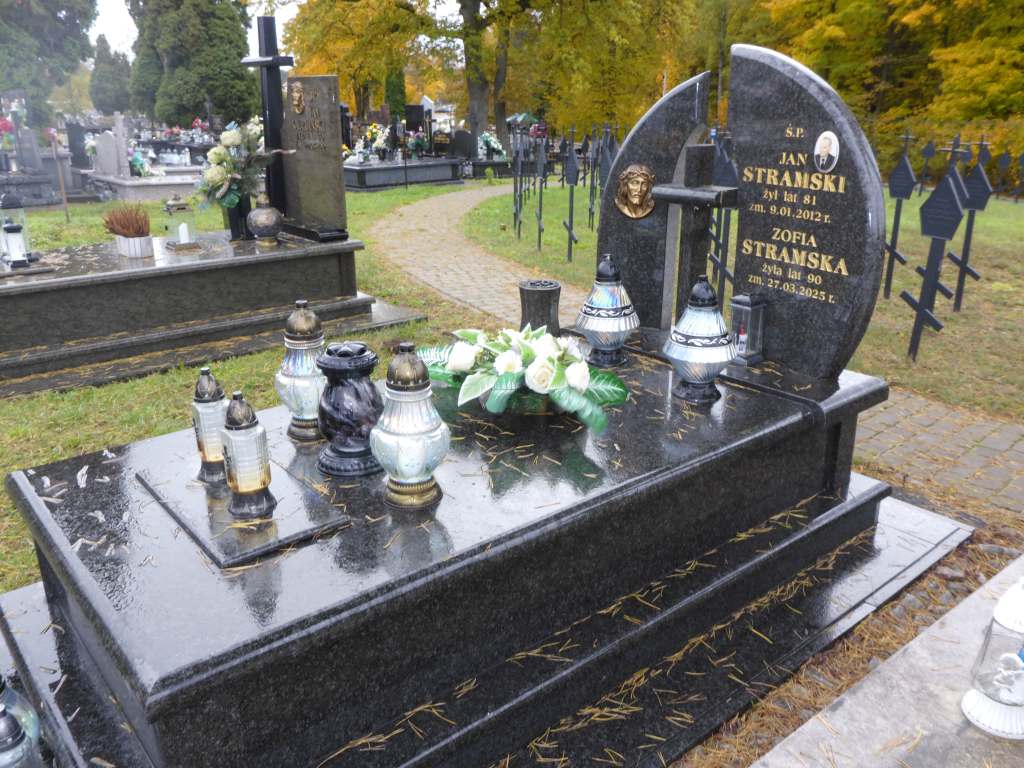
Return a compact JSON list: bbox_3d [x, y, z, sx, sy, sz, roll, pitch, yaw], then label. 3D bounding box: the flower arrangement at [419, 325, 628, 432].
[{"bbox_3d":[0.051,-0.043,2.234,0.528,0.188,0.352,7,20,17],"label":"flower arrangement"}]

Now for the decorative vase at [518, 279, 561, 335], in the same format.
[{"bbox_3d":[0.085,-0.208,2.646,0.132,0.224,0.132,0,20,0],"label":"decorative vase"}]

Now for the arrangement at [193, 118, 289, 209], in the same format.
[{"bbox_3d":[-1.751,-1.422,5.343,0.620,0.600,0.460,-4,18,-17],"label":"arrangement"}]

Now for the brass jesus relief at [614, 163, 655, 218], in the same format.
[{"bbox_3d":[0.404,-0.617,2.694,0.048,0.168,0.136,-15,25,-37],"label":"brass jesus relief"}]

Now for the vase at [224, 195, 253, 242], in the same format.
[{"bbox_3d":[-1.646,-1.016,4.993,0.132,0.296,0.132,-15,25,-37],"label":"vase"}]

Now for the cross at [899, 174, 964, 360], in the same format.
[{"bbox_3d":[2.378,-0.691,4.678,0.080,1.170,0.260,-13,22,-38],"label":"cross"}]

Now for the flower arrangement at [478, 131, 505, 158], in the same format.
[{"bbox_3d":[-0.387,-4.526,15.654,0.500,0.540,0.420,0,17,-2],"label":"flower arrangement"}]

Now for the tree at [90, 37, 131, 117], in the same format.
[{"bbox_3d":[-20.663,-15.710,42.734,2.300,5.000,2.300,-7,19,-24],"label":"tree"}]

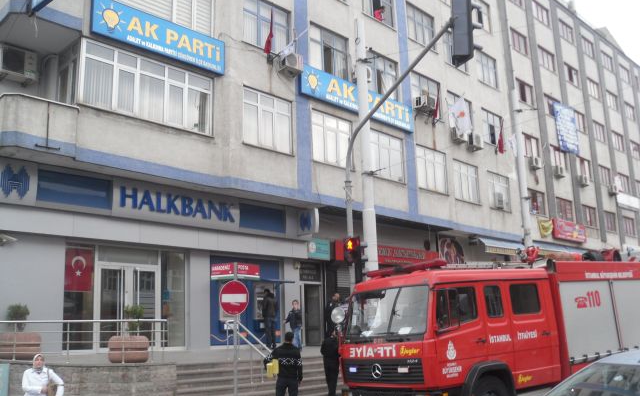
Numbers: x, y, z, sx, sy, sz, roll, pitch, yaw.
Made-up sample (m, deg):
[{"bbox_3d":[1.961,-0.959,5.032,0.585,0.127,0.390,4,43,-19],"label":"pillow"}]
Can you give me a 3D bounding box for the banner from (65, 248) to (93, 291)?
[{"bbox_3d":[-5.760,1.732,15.056,0.030,1.030,0.700,-13,-17,43],"label":"banner"}]

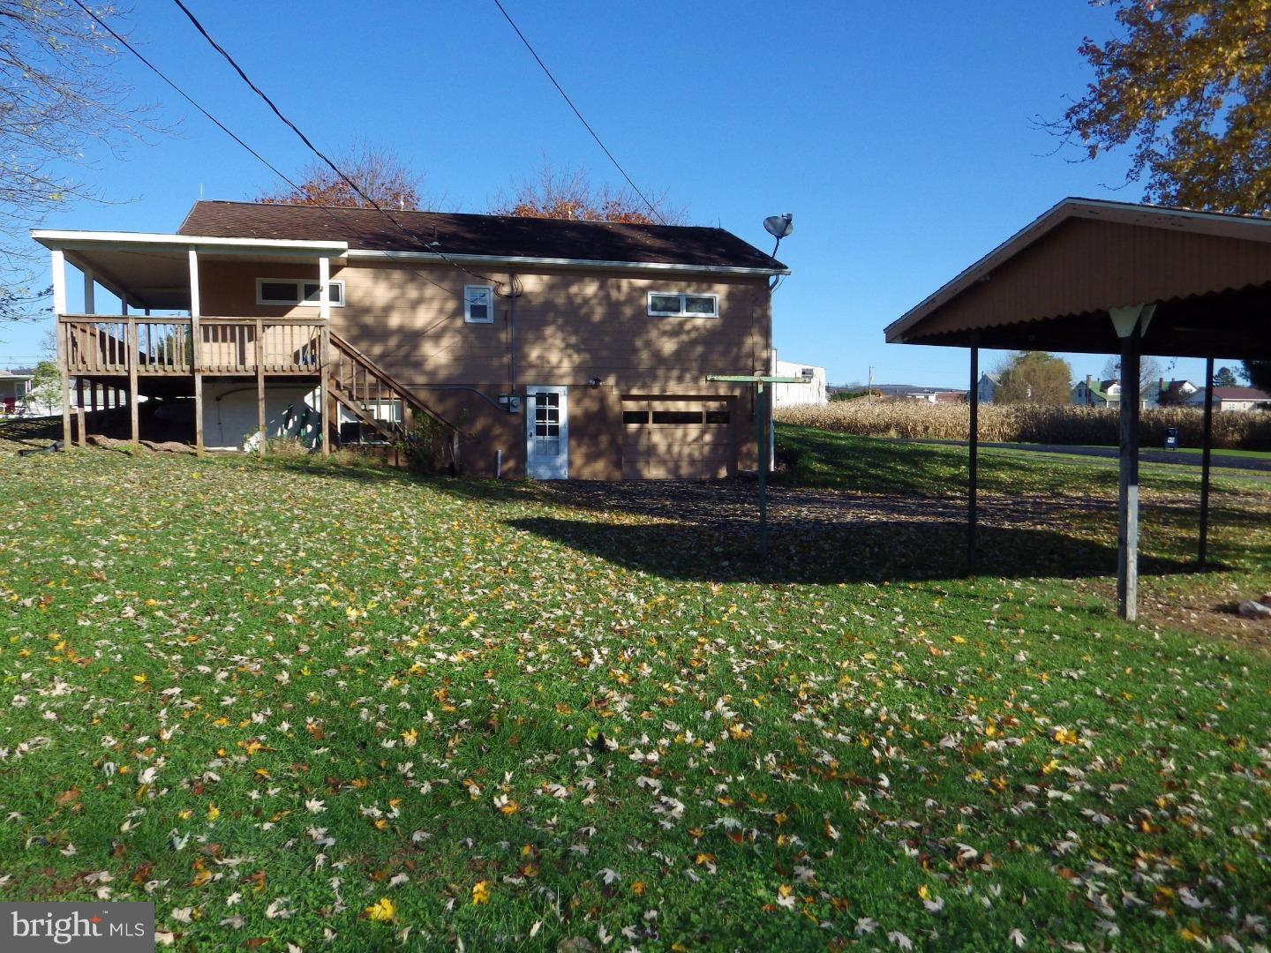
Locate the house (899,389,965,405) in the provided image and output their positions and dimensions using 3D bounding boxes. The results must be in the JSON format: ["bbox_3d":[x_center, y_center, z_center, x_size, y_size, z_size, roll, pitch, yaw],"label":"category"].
[{"bbox_3d":[62.785,-15.880,210.000,14.000,5.469,9.000,0,3,6],"label":"house"}]

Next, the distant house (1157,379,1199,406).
[{"bbox_3d":[95.440,-13.497,175.000,9.000,7.537,9.000,-1,3,-12],"label":"distant house"}]

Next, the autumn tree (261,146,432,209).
[{"bbox_3d":[-9.993,-6.738,34.280,8.500,9.402,8.500,-1,3,-17],"label":"autumn tree"}]

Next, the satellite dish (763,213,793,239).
[{"bbox_3d":[3.396,-5.943,23.548,0.740,0.600,0.480,-2,4,-30],"label":"satellite dish"}]

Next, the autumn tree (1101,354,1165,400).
[{"bbox_3d":[95.247,-17.889,190.000,12.000,14.273,12.000,-1,3,0],"label":"autumn tree"}]

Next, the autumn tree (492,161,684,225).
[{"bbox_3d":[-1.734,-6.955,36.793,8.500,9.411,8.500,-1,3,-17],"label":"autumn tree"}]

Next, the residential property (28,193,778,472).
[{"bbox_3d":[-4.702,-3.230,23.999,15.038,6.390,9.216,-1,3,-17],"label":"residential property"}]

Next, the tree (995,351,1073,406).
[{"bbox_3d":[60.171,-13.597,150.000,11.500,10.817,11.000,-1,3,0],"label":"tree"}]

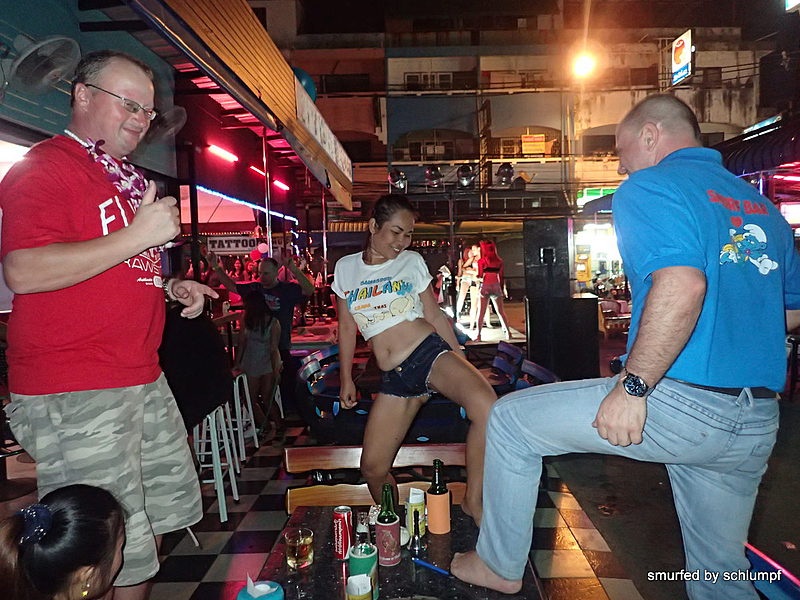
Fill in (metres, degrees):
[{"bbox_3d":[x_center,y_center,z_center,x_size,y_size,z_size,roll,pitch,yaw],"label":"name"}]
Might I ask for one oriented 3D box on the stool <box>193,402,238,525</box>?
[{"bbox_3d":[-1.324,1.084,3.965,0.370,0.750,0.370,-1,3,2],"label":"stool"}]

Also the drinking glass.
[{"bbox_3d":[-0.309,0.757,1.769,0.084,0.090,0.084,-2,3,-11],"label":"drinking glass"}]

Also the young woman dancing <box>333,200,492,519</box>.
[{"bbox_3d":[0.065,0.275,2.140,0.580,1.290,0.520,-1,3,11],"label":"young woman dancing"}]

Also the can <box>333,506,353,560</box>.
[{"bbox_3d":[-0.179,0.724,1.799,0.058,0.146,0.058,-2,3,-6],"label":"can"}]

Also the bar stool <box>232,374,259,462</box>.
[{"bbox_3d":[-1.502,1.021,5.181,0.370,0.750,0.370,-1,3,2],"label":"bar stool"}]

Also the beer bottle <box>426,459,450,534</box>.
[{"bbox_3d":[0.130,0.662,1.967,0.077,0.235,0.077,-1,3,3],"label":"beer bottle"}]

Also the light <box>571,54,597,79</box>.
[{"bbox_3d":[5.748,-7.305,18.000,0.600,0.500,0.600,-1,3,17],"label":"light"}]

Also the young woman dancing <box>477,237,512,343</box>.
[{"bbox_3d":[1.554,-0.166,9.600,0.580,1.650,0.400,-2,3,-6],"label":"young woman dancing"}]

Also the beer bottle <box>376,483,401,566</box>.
[{"bbox_3d":[-0.037,0.679,1.763,0.076,0.232,0.076,-2,3,-2],"label":"beer bottle"}]

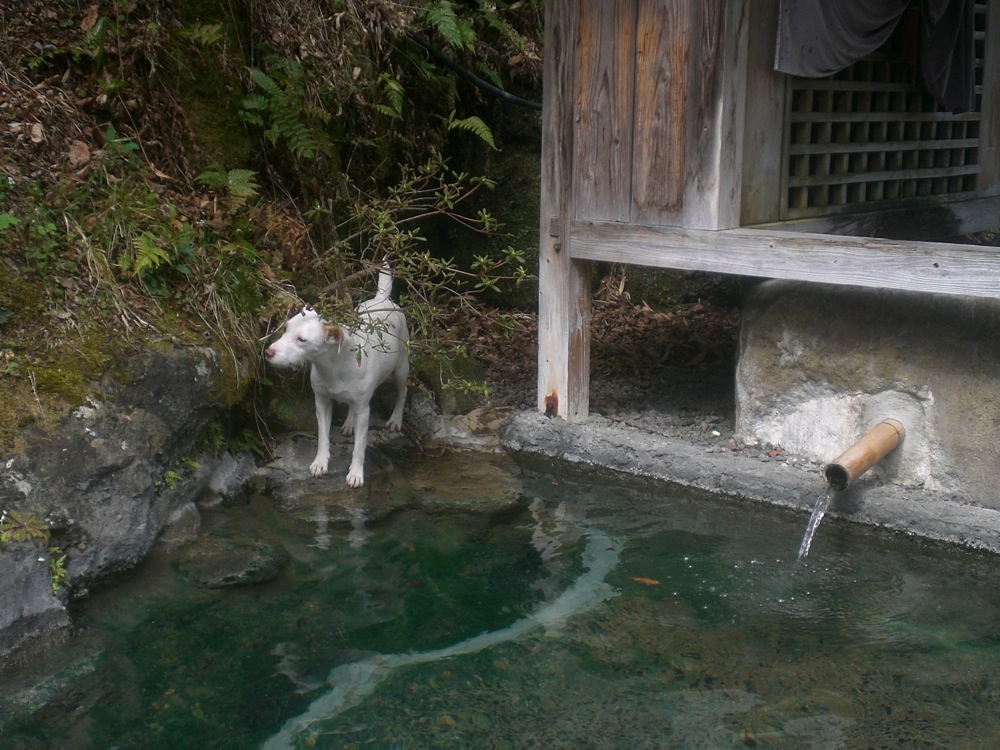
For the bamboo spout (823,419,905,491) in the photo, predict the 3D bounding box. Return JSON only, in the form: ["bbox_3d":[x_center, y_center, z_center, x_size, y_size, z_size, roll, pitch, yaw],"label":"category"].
[{"bbox_3d":[0.877,0.190,3.519,0.069,0.069,0.318,9,24,38],"label":"bamboo spout"}]

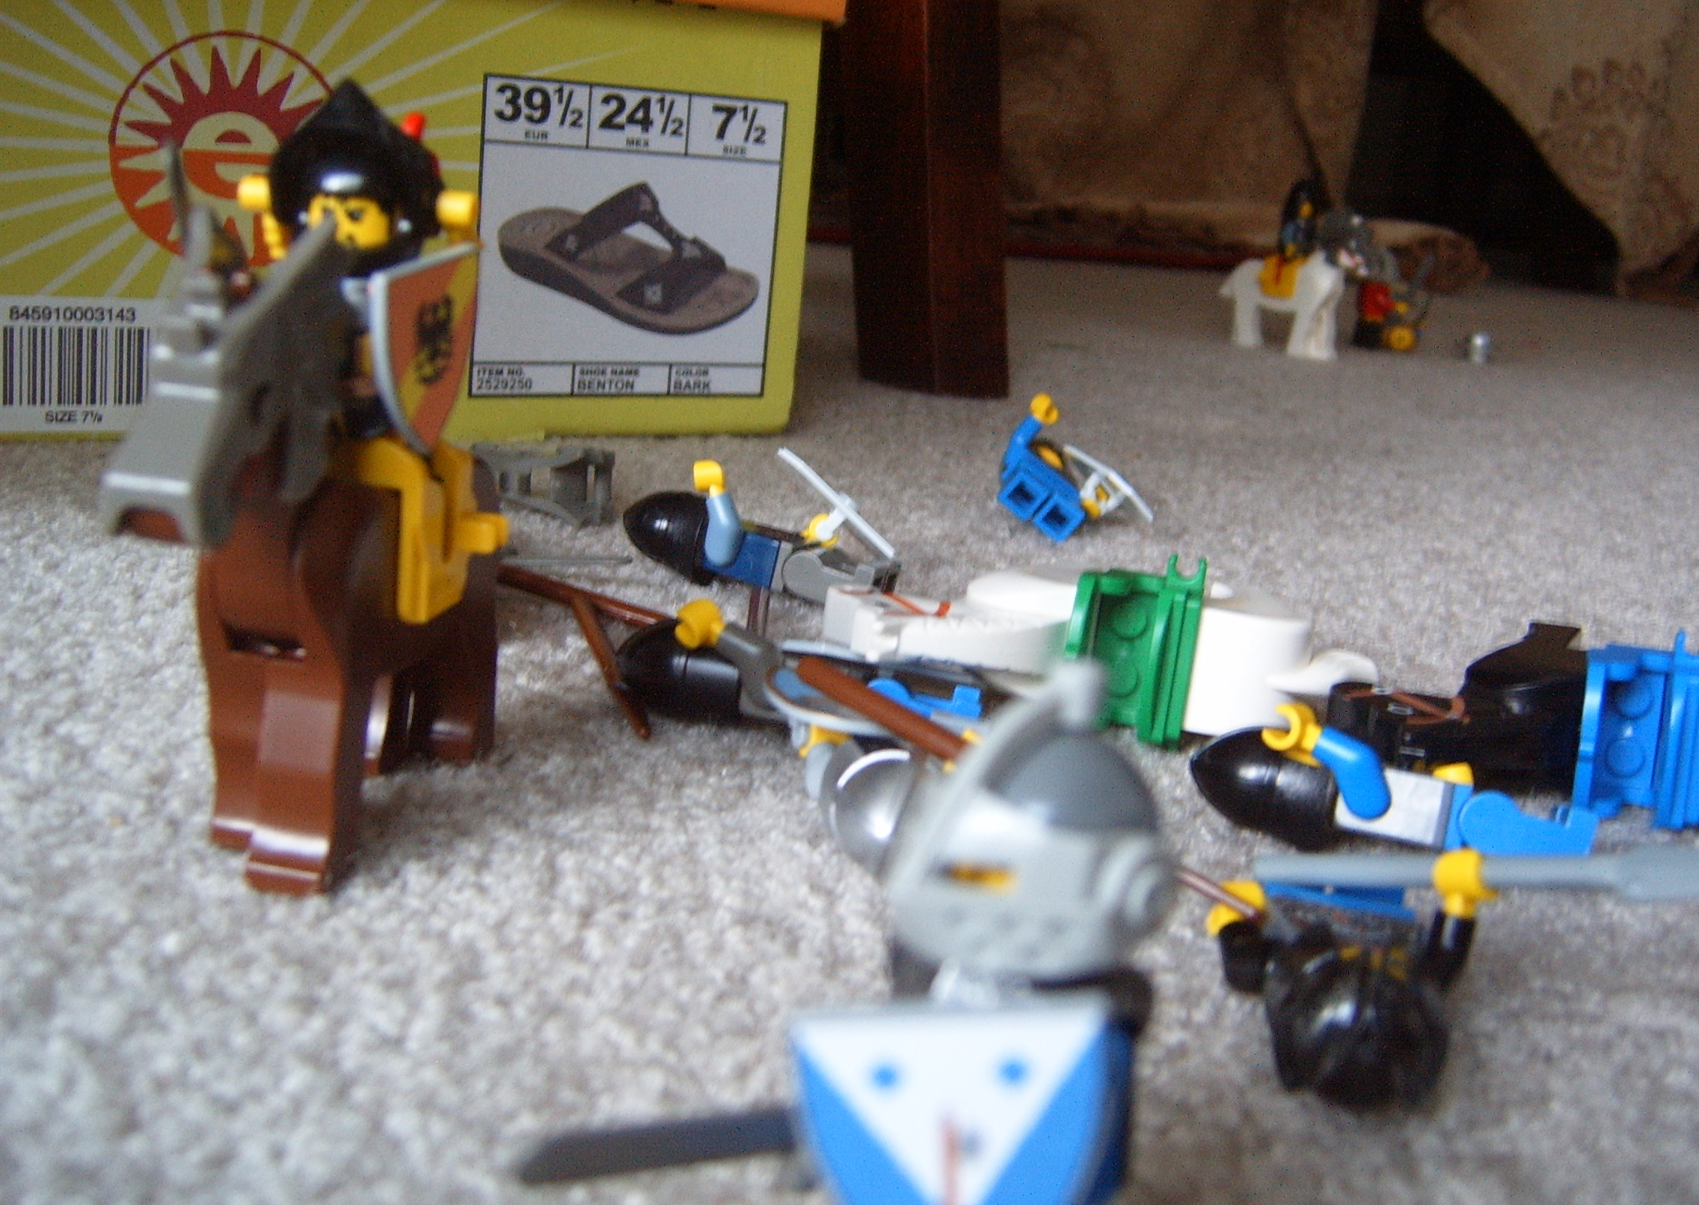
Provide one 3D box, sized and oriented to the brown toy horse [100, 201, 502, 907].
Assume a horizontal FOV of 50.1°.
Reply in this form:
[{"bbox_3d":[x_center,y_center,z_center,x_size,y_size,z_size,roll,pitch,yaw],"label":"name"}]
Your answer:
[{"bbox_3d":[-0.053,-0.006,0.185,0.018,0.064,0.065,8,16,9],"label":"brown toy horse"}]

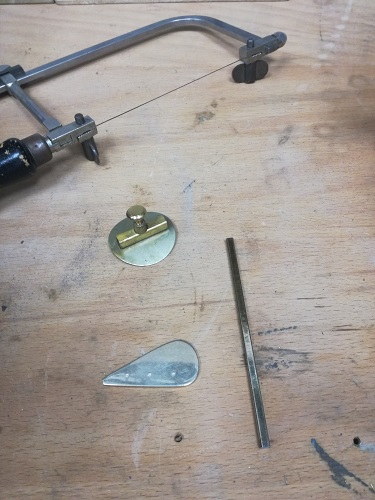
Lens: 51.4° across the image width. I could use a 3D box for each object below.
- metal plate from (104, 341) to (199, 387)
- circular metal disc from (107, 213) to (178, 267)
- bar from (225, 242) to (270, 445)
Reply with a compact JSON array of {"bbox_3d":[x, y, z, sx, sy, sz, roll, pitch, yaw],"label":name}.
[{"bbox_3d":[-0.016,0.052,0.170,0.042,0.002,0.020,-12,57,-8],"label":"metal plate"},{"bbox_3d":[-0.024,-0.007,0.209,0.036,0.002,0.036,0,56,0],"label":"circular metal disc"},{"bbox_3d":[0.027,0.036,0.180,0.003,0.003,0.100,-4,56,-2],"label":"bar"}]

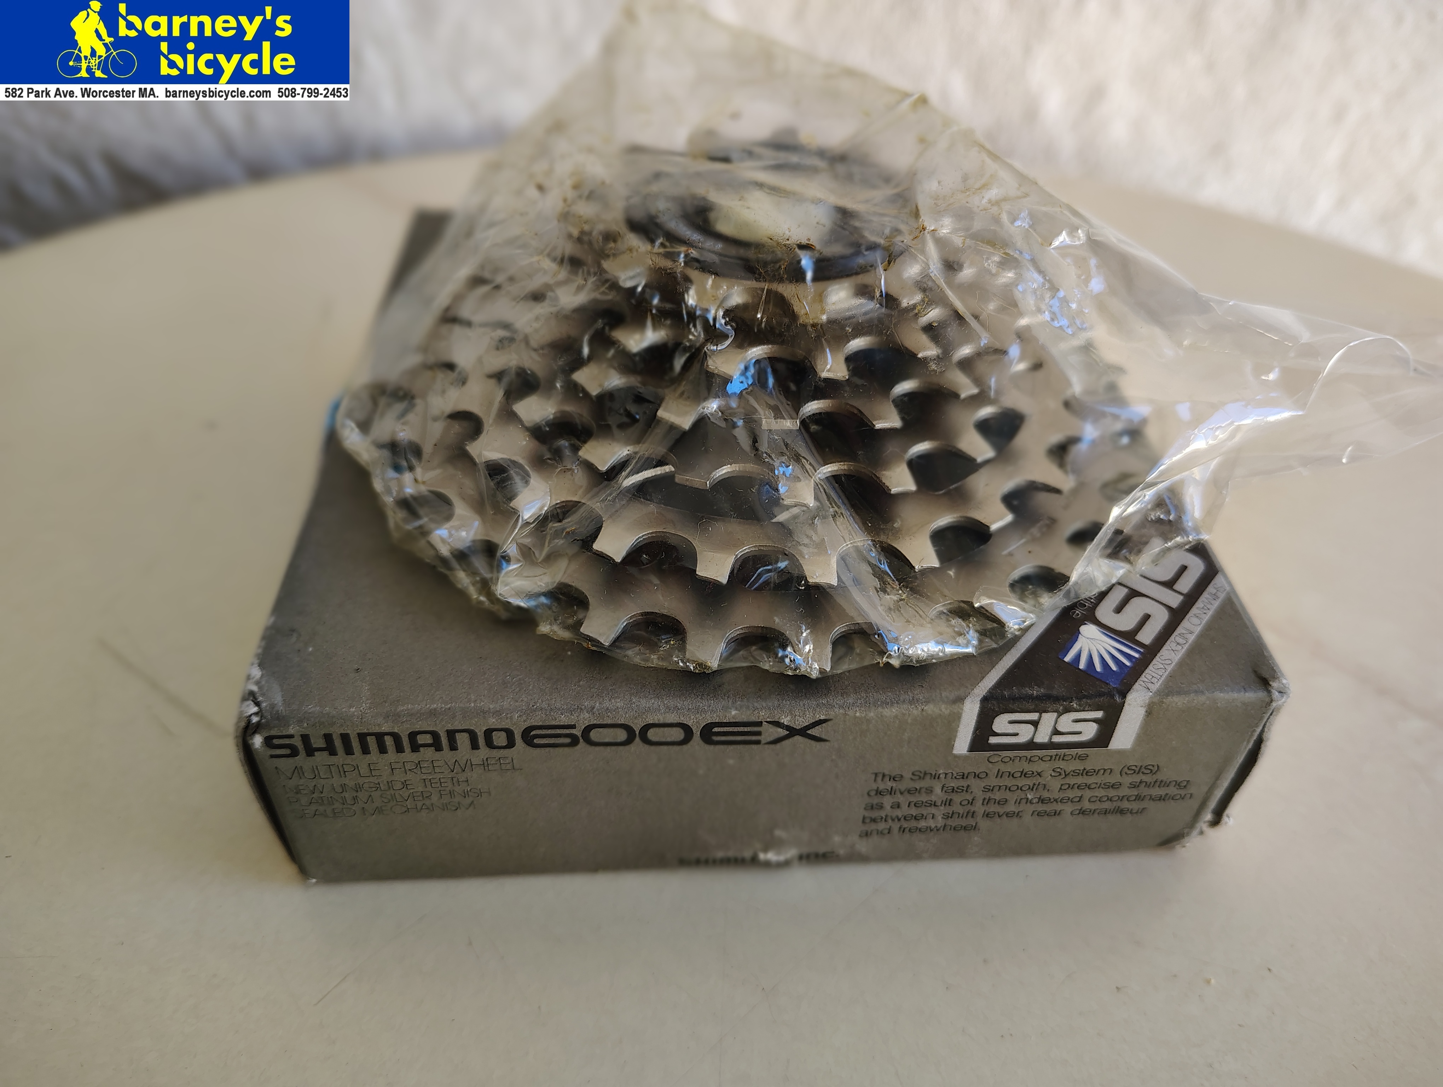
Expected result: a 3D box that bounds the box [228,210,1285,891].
[{"bbox_3d":[0.002,-0.012,0.174,0.122,0.036,0.127,-1,43,-5],"label":"box"}]

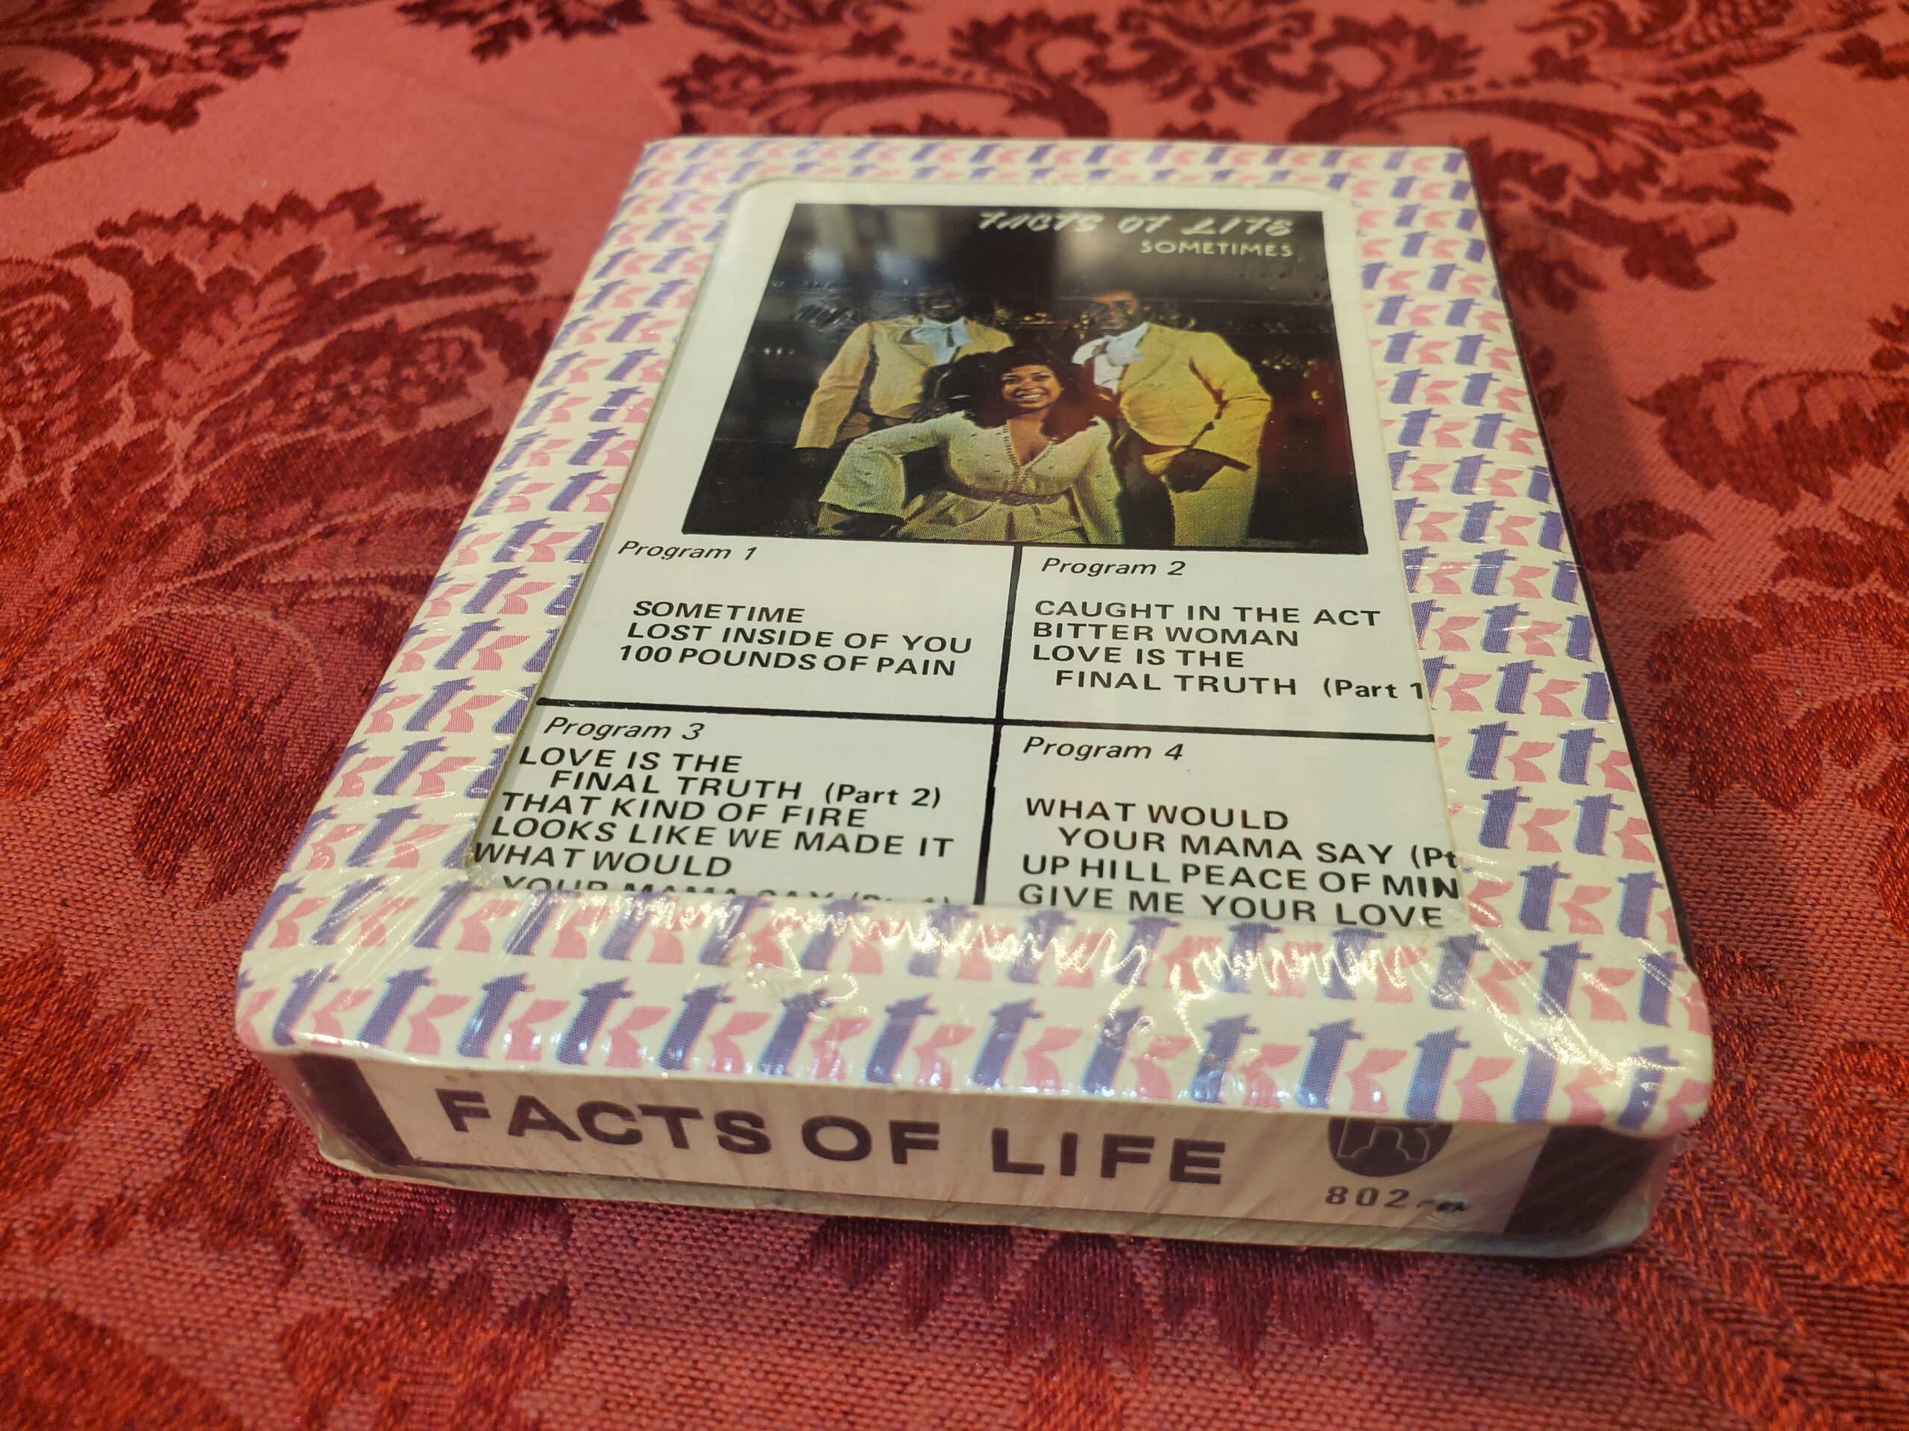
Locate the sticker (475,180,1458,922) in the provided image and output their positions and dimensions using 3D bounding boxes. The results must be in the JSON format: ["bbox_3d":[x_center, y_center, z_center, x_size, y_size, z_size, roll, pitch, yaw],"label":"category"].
[{"bbox_3d":[0.005,-0.025,0.141,0.076,0.001,0.111,2,48,6],"label":"sticker"}]

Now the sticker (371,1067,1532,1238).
[{"bbox_3d":[-0.002,0.031,0.102,0.081,0.017,0.001,2,48,6],"label":"sticker"}]

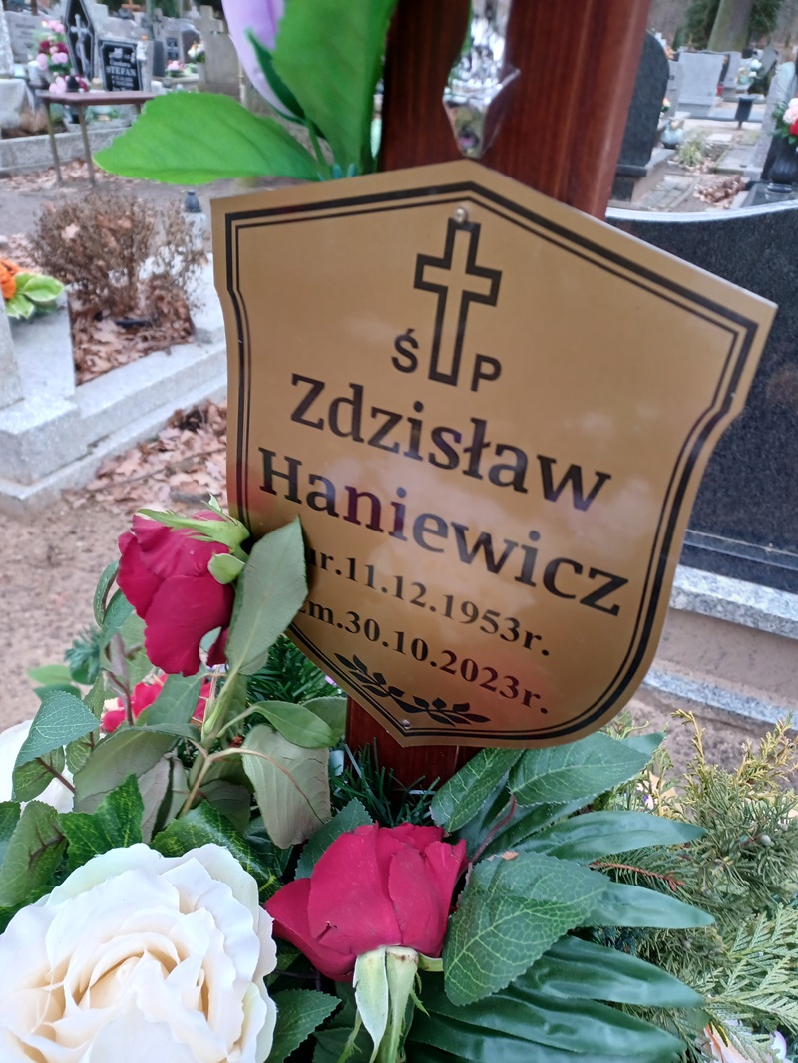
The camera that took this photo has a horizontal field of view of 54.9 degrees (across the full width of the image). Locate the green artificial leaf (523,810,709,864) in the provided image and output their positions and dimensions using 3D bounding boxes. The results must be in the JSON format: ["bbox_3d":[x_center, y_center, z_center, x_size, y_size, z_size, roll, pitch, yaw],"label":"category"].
[{"bbox_3d":[0.113,0.164,0.413,0.110,0.014,0.029,-1,48,-10],"label":"green artificial leaf"}]

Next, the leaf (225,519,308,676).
[{"bbox_3d":[-0.065,0.032,0.375,0.042,0.085,0.015,26,-4,-2],"label":"leaf"}]

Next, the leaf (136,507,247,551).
[{"bbox_3d":[-0.094,-0.001,0.350,0.049,0.017,0.019,9,56,-20],"label":"leaf"}]

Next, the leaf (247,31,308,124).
[{"bbox_3d":[-0.054,-0.204,0.345,0.049,0.013,0.013,58,30,3],"label":"leaf"}]

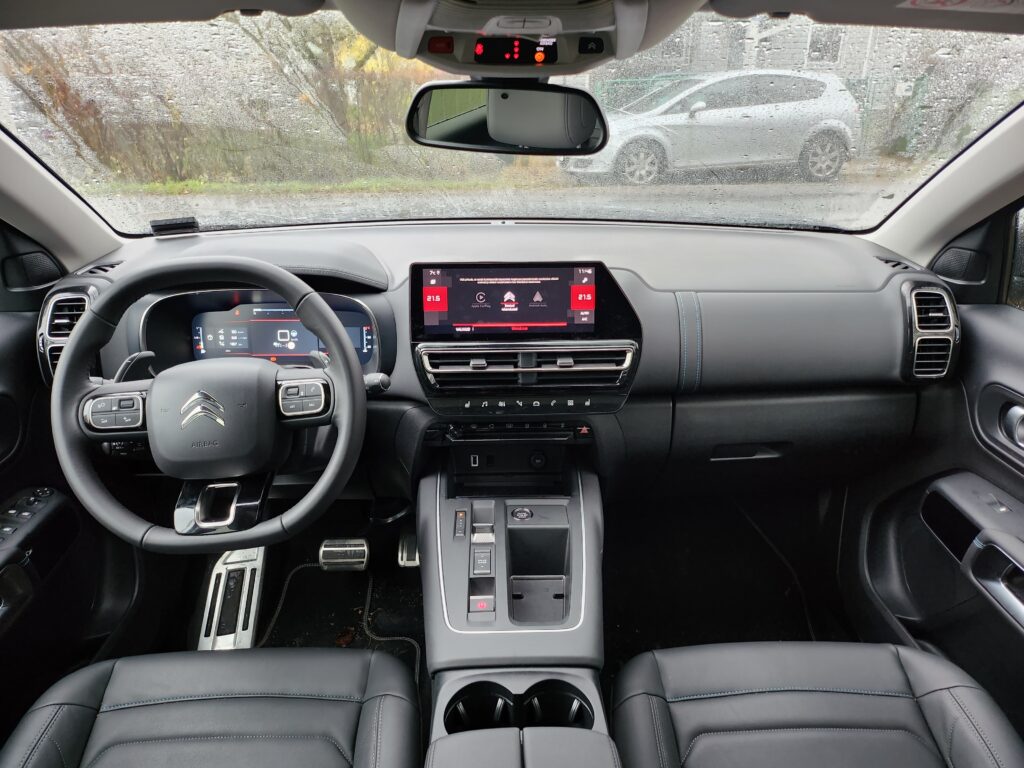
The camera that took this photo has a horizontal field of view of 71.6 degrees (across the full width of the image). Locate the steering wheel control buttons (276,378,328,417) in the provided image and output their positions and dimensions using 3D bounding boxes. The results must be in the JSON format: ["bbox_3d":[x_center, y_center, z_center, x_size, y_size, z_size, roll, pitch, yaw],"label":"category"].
[{"bbox_3d":[-0.251,0.017,0.850,0.059,0.043,0.013,-3,0,2],"label":"steering wheel control buttons"}]

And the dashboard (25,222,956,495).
[{"bbox_3d":[-0.028,-0.117,1.234,1.370,0.340,0.520,-1,24,-2],"label":"dashboard"}]

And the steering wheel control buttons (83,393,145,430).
[{"bbox_3d":[-0.476,0.034,0.850,0.067,0.043,0.014,-3,0,-6],"label":"steering wheel control buttons"}]

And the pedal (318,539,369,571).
[{"bbox_3d":[-0.323,0.327,1.360,0.096,0.062,0.025,0,-10,-1],"label":"pedal"}]

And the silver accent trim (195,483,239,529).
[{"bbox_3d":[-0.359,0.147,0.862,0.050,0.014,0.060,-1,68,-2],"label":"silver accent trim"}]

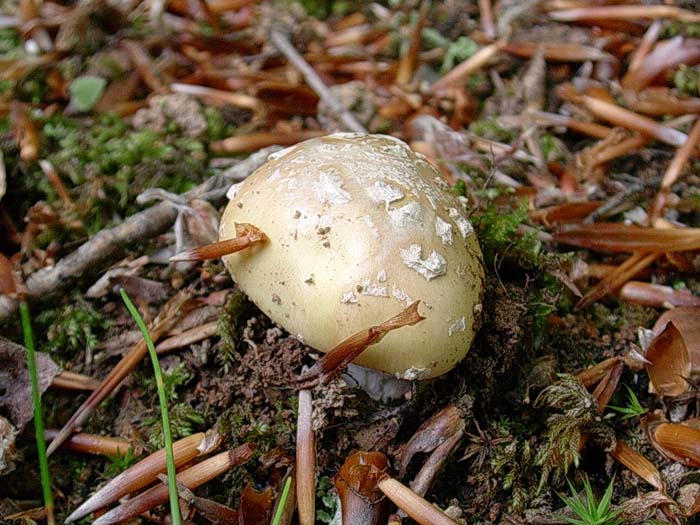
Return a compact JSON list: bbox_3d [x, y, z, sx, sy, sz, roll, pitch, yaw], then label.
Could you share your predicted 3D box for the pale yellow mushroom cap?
[{"bbox_3d":[0.003,-0.004,0.200,0.041,0.026,0.041,23,27,-12],"label":"pale yellow mushroom cap"}]

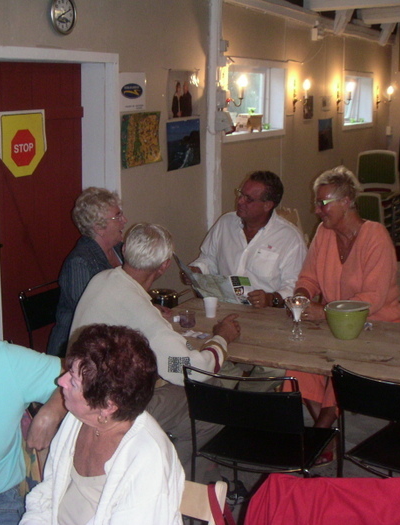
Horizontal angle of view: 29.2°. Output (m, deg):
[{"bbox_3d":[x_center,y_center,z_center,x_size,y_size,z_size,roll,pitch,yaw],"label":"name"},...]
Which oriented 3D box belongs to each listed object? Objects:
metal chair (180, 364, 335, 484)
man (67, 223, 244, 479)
[{"bbox_3d":[0.252,0.724,2.900,0.450,0.800,0.540,6,13,27],"label":"metal chair"},{"bbox_3d":[-0.147,0.478,3.097,0.600,1.280,0.800,11,17,44],"label":"man"}]

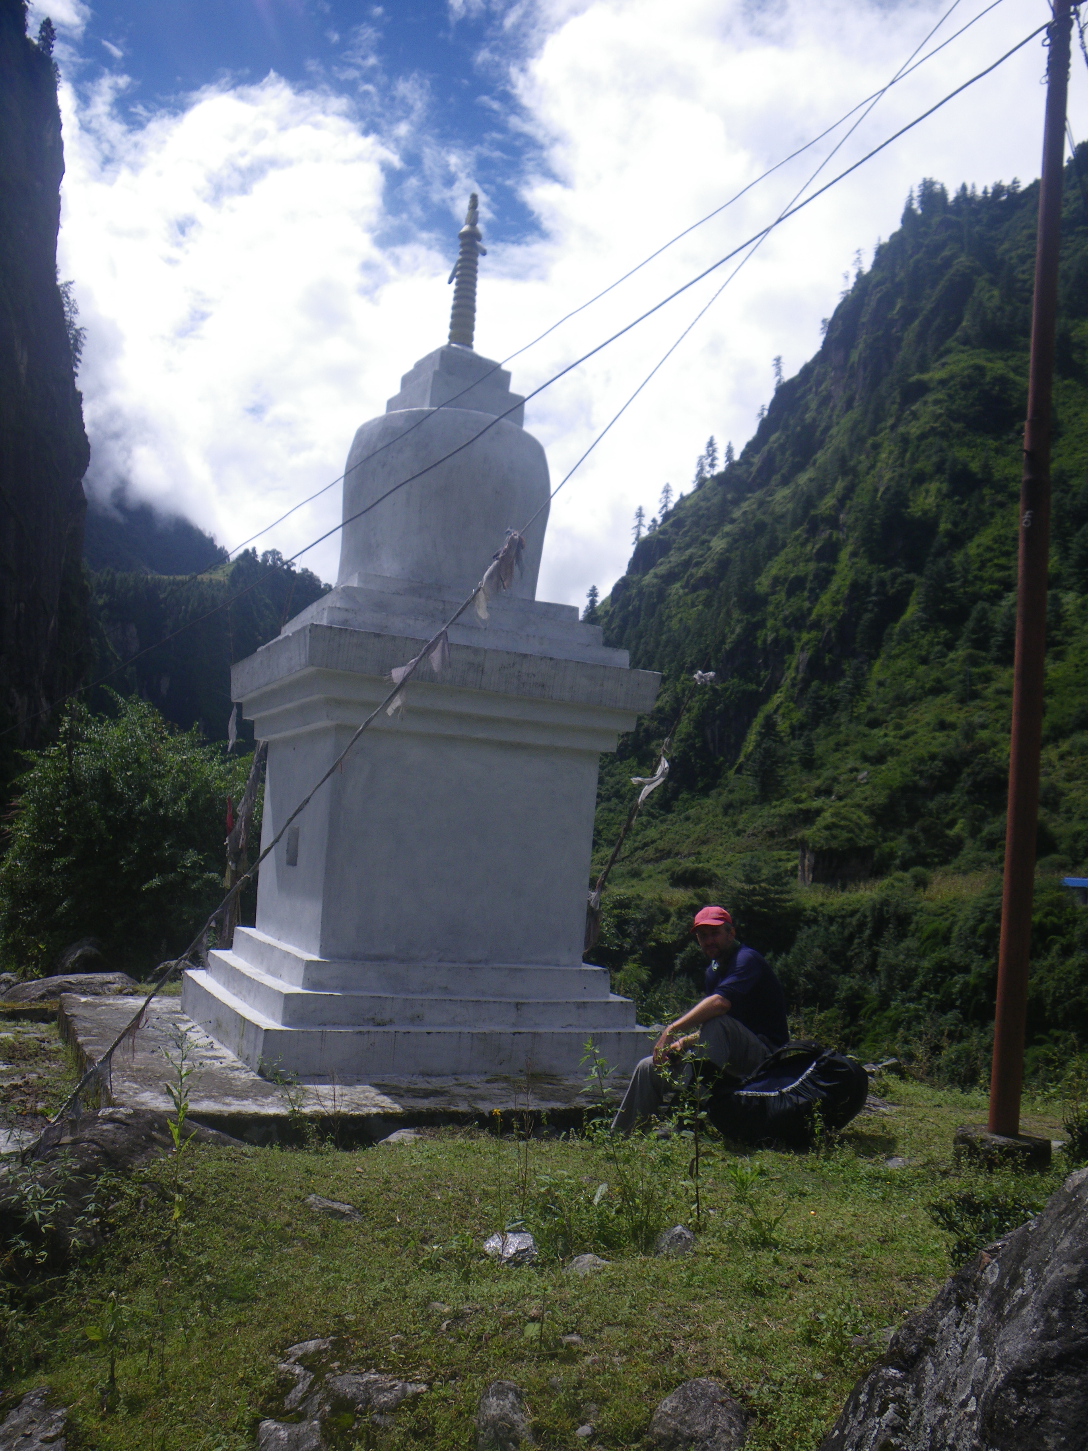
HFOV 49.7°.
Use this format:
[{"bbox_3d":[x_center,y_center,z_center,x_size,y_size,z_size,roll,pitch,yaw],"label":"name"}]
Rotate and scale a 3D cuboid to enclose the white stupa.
[{"bbox_3d":[-0.645,-0.773,7.230,2.203,5.268,2.203,7,-7,-25],"label":"white stupa"}]

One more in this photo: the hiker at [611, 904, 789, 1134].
[{"bbox_3d":[0.756,1.398,5.580,0.950,1.070,0.570,8,-7,-34],"label":"hiker"}]

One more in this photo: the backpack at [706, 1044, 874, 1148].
[{"bbox_3d":[1.146,1.723,5.480,0.720,0.370,0.400,4,8,-2],"label":"backpack"}]

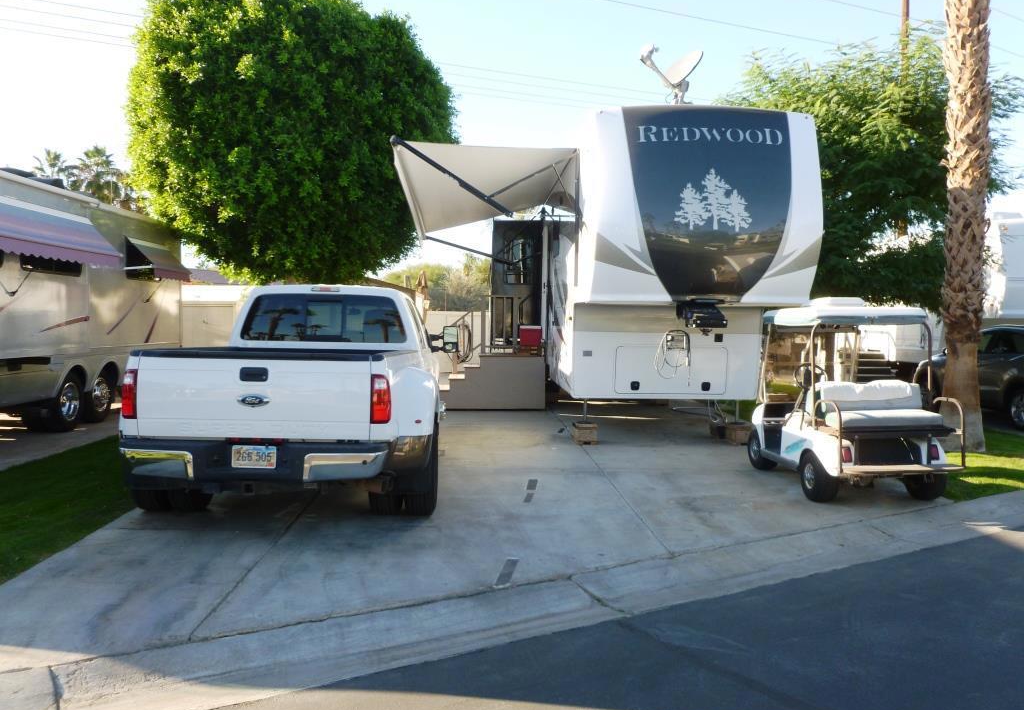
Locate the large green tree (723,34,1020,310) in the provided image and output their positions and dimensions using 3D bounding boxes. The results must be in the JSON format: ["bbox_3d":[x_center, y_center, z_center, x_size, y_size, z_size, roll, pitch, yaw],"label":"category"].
[{"bbox_3d":[6.750,-2.450,15.500,5.600,7.000,5.600,1,2,-3],"label":"large green tree"}]

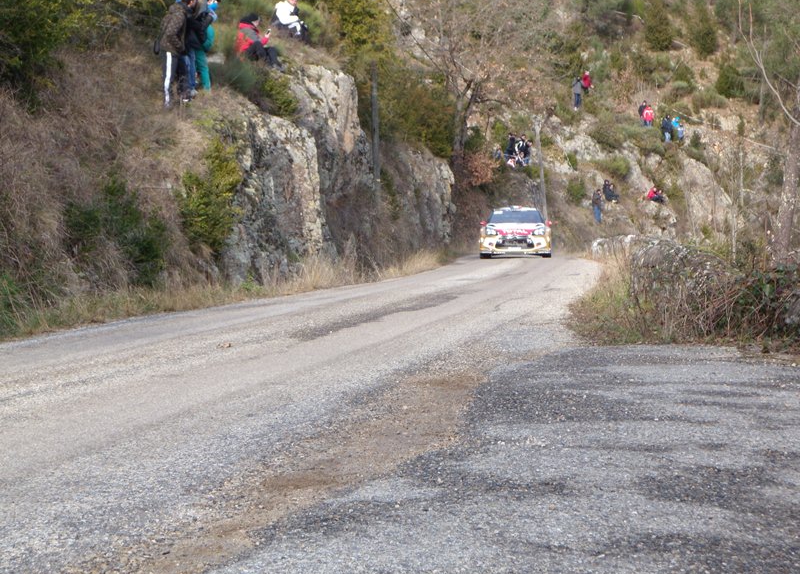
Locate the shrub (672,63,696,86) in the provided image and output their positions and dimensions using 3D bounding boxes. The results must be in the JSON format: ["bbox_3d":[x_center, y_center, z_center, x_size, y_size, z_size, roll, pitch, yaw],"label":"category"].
[{"bbox_3d":[16.267,-12.150,111.000,1.350,1.250,1.200,-1,2,0],"label":"shrub"}]

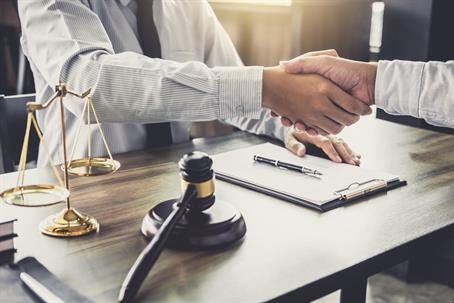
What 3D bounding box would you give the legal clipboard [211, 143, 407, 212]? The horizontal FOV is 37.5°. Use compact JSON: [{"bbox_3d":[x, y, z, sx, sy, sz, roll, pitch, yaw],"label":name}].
[{"bbox_3d":[0.110,0.032,1.125,0.222,0.021,0.315,-13,20,-42],"label":"legal clipboard"}]

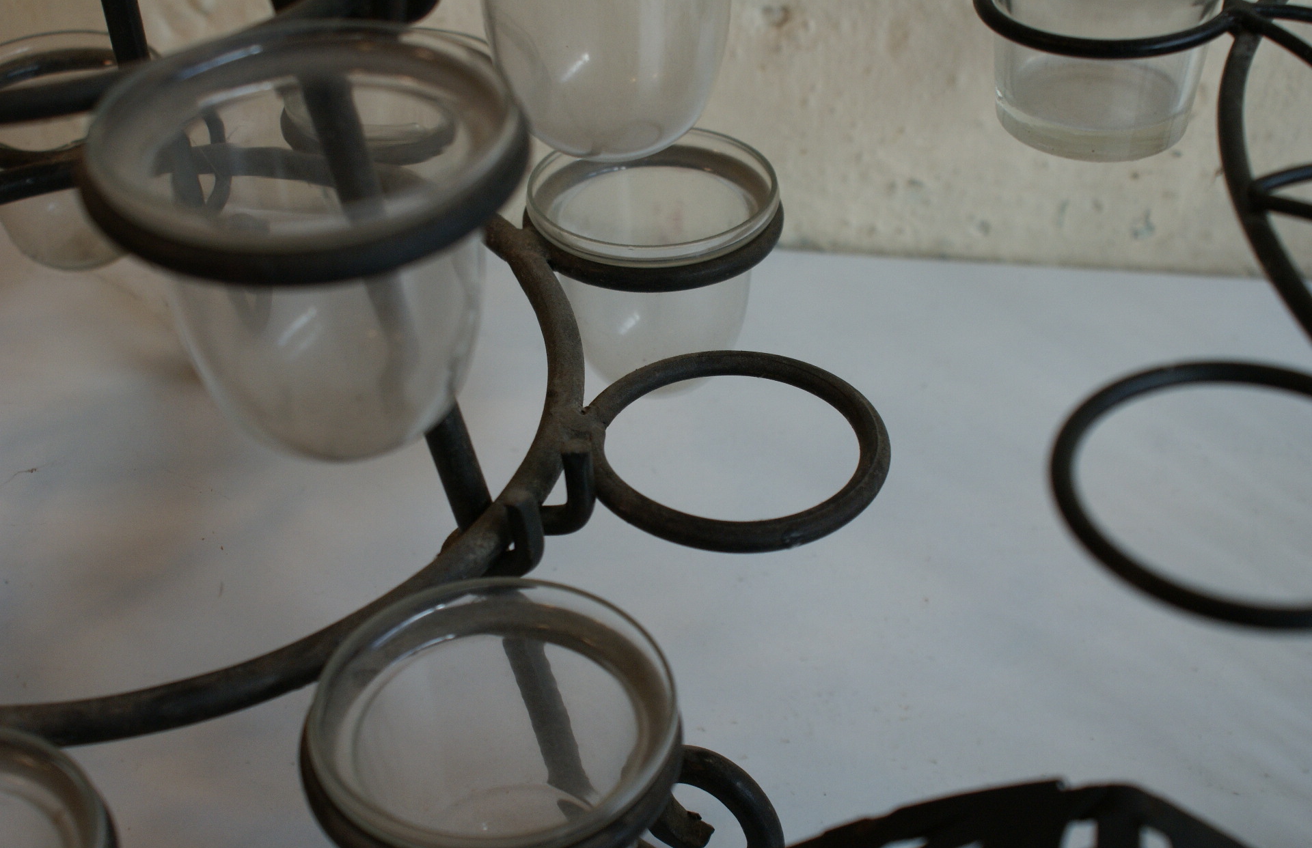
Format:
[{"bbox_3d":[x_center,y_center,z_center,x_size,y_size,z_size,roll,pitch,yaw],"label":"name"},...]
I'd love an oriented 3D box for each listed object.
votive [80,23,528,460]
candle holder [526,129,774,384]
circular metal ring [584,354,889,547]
[{"bbox_3d":[-0.055,-0.025,0.277,0.069,0.064,0.069,-1,39,0],"label":"votive"},{"bbox_3d":[0.000,-0.038,0.457,0.067,0.065,0.067,-1,38,0],"label":"candle holder"},{"bbox_3d":[0.018,0.004,0.372,0.070,0.006,0.070,0,38,0],"label":"circular metal ring"}]

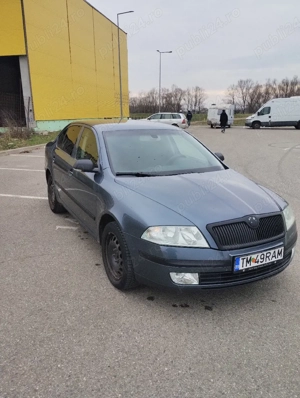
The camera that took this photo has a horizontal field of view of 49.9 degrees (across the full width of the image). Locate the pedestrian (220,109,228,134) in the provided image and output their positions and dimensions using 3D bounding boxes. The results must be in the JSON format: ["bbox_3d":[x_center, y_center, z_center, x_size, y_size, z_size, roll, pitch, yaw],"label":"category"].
[{"bbox_3d":[5.764,-5.981,24.954,0.580,1.760,0.450,-2,15,-8],"label":"pedestrian"}]

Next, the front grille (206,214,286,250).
[{"bbox_3d":[0.815,0.236,2.589,0.800,0.245,0.150,-7,17,-28],"label":"front grille"}]

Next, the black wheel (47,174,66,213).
[{"bbox_3d":[-1.455,-0.085,5.178,0.200,0.635,0.635,-8,17,-27],"label":"black wheel"}]

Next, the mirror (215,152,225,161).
[{"bbox_3d":[0.872,-0.539,4.132,0.210,0.140,0.120,-8,17,-27],"label":"mirror"}]

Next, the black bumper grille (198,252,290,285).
[{"bbox_3d":[0.833,0.592,2.633,1.000,0.180,0.150,-7,17,-28],"label":"black bumper grille"}]

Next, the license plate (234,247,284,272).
[{"bbox_3d":[0.861,0.461,2.519,0.520,0.112,0.020,-8,17,-27],"label":"license plate"}]

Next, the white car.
[{"bbox_3d":[0.820,-6.434,27.055,4.420,1.510,1.720,4,15,14],"label":"white car"}]

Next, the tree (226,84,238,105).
[{"bbox_3d":[18.023,-21.499,69.618,2.810,6.090,2.810,0,15,0],"label":"tree"}]

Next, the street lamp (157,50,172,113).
[{"bbox_3d":[1.869,-13.789,40.483,2.100,9.000,1.300,0,15,0],"label":"street lamp"}]

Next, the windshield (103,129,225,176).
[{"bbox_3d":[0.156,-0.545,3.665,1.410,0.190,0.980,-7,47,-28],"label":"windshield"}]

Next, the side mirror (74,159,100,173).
[{"bbox_3d":[-0.650,-0.338,3.360,0.250,0.150,0.160,-7,17,-28],"label":"side mirror"}]

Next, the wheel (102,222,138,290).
[{"bbox_3d":[-0.225,0.517,2.975,0.205,0.635,0.635,-7,17,-28],"label":"wheel"}]

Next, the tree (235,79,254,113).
[{"bbox_3d":[20.244,-21.858,68.916,4.170,7.140,4.170,0,15,0],"label":"tree"}]

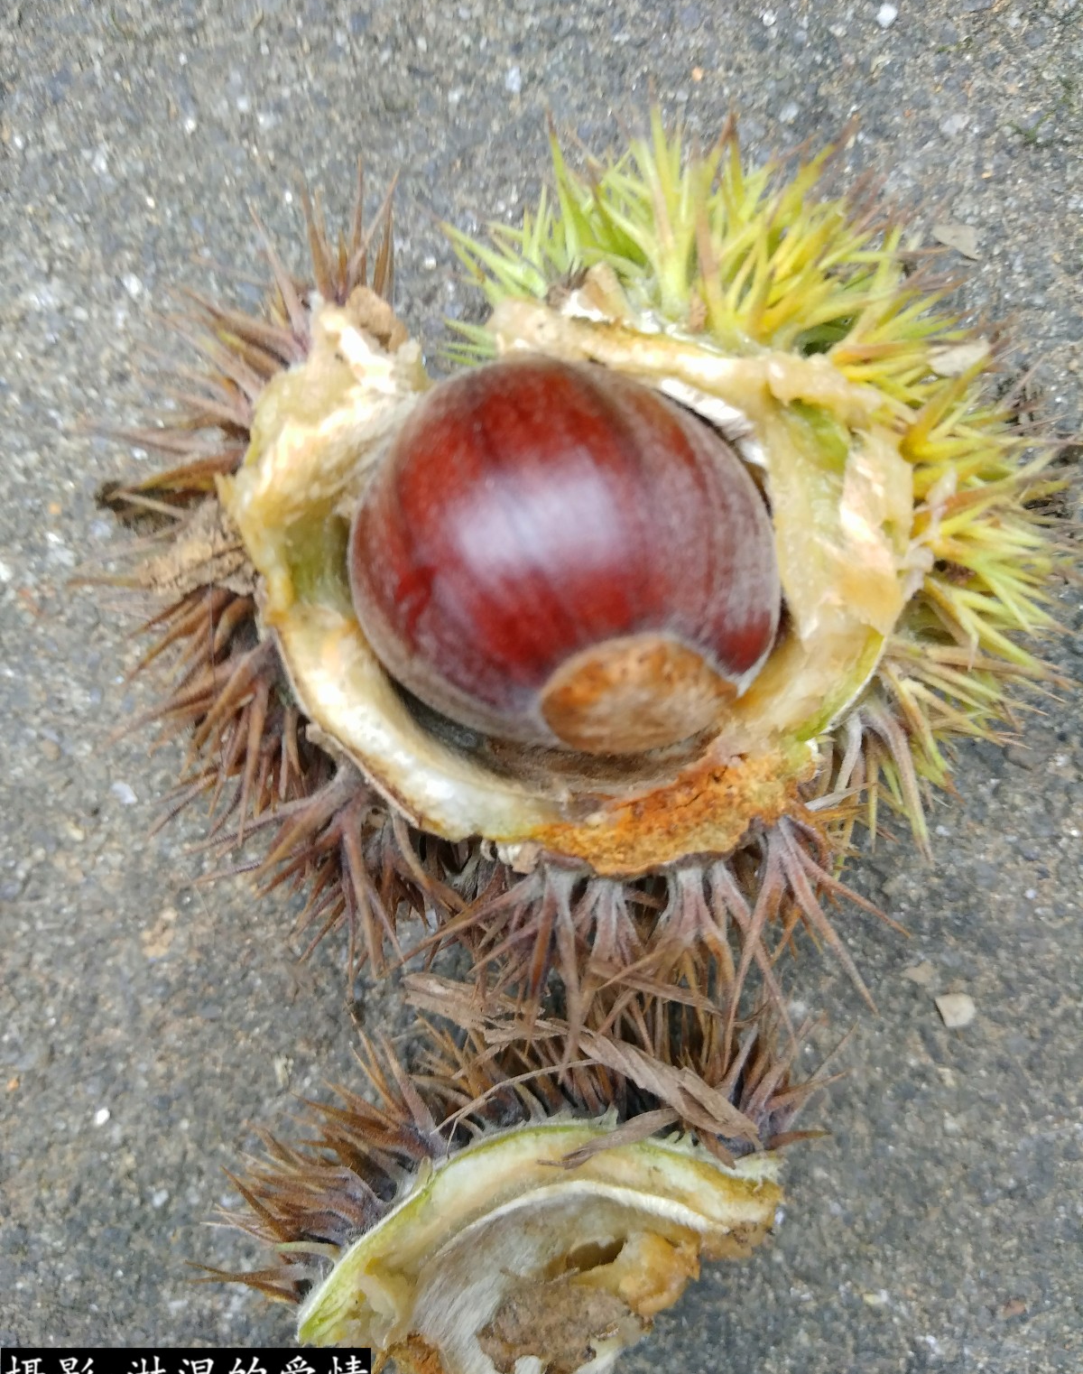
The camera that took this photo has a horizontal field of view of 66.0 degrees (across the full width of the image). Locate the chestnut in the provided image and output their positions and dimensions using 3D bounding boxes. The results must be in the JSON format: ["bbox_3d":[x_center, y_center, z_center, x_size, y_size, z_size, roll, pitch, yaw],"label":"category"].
[{"bbox_3d":[0.002,-0.011,0.069,0.034,0.031,0.032,-15,52,-7],"label":"chestnut"}]

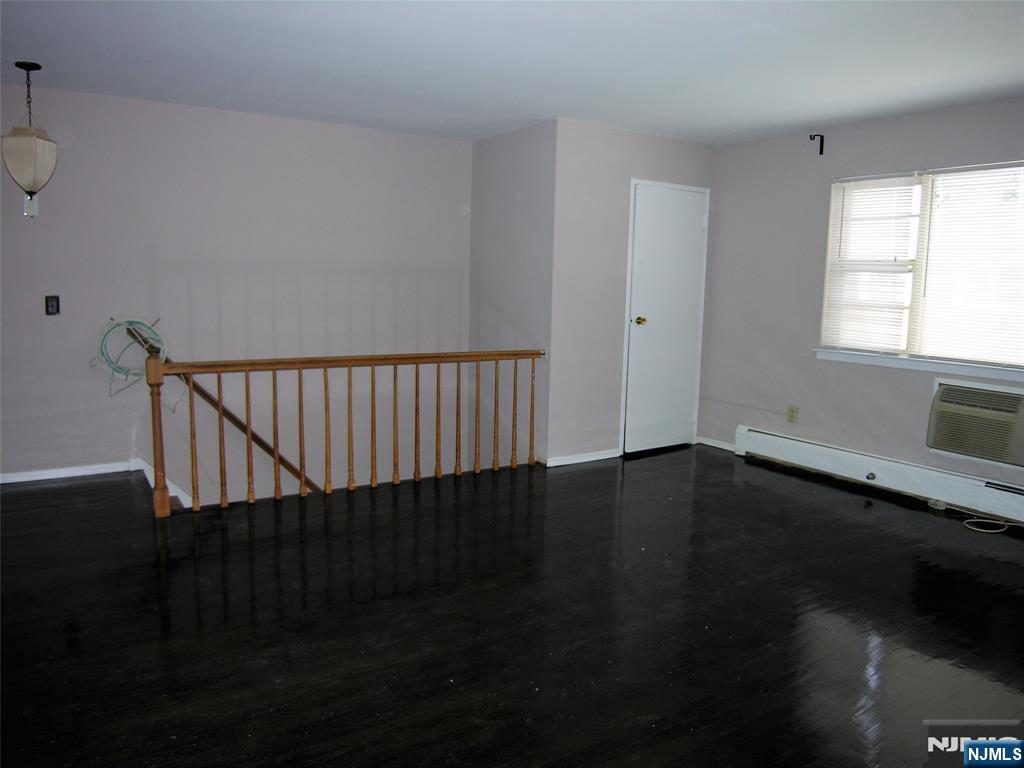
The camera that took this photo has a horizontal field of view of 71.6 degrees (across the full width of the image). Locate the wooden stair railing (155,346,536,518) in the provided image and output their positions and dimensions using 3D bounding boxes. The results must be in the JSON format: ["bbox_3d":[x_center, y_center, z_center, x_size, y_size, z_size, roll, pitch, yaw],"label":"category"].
[{"bbox_3d":[-0.867,0.198,4.533,2.588,0.924,0.085,-4,10,-32],"label":"wooden stair railing"}]

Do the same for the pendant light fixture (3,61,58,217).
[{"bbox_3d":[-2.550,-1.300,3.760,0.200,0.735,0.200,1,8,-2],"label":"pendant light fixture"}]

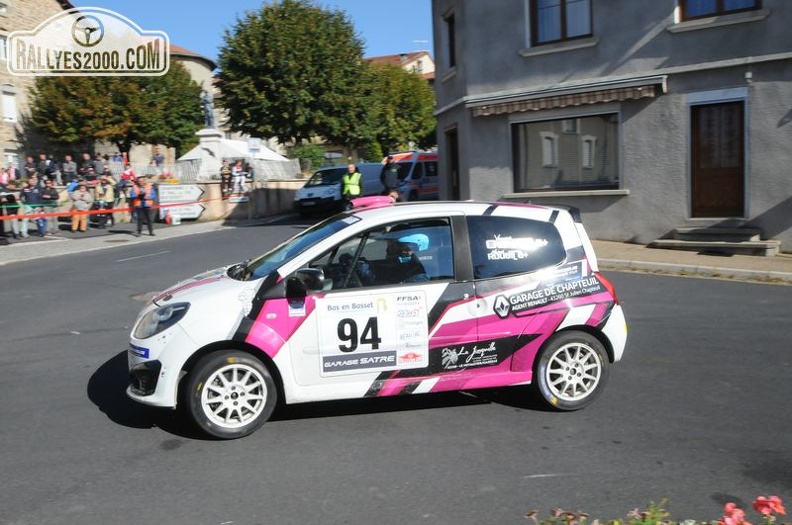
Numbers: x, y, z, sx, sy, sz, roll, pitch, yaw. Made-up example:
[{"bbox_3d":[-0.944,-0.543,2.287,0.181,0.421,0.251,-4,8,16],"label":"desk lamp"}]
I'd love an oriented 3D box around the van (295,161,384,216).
[{"bbox_3d":[-2.080,-2.900,24.000,1.900,1.950,4.800,0,7,17],"label":"van"}]

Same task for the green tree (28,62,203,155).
[{"bbox_3d":[-12.727,-6.603,28.000,7.600,6.200,6.800,-5,7,-24],"label":"green tree"}]

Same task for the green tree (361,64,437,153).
[{"bbox_3d":[0.142,-7.855,35.000,5.800,7.100,5.600,-2,6,0],"label":"green tree"}]

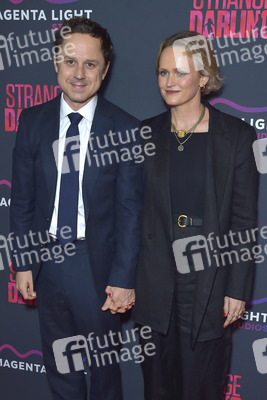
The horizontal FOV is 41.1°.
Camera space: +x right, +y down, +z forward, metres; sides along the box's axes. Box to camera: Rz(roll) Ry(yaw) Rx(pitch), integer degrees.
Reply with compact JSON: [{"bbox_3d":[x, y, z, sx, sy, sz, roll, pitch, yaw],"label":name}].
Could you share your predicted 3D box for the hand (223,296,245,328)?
[{"bbox_3d":[0.365,0.409,1.300,0.075,0.108,0.075,3,8,6],"label":"hand"}]

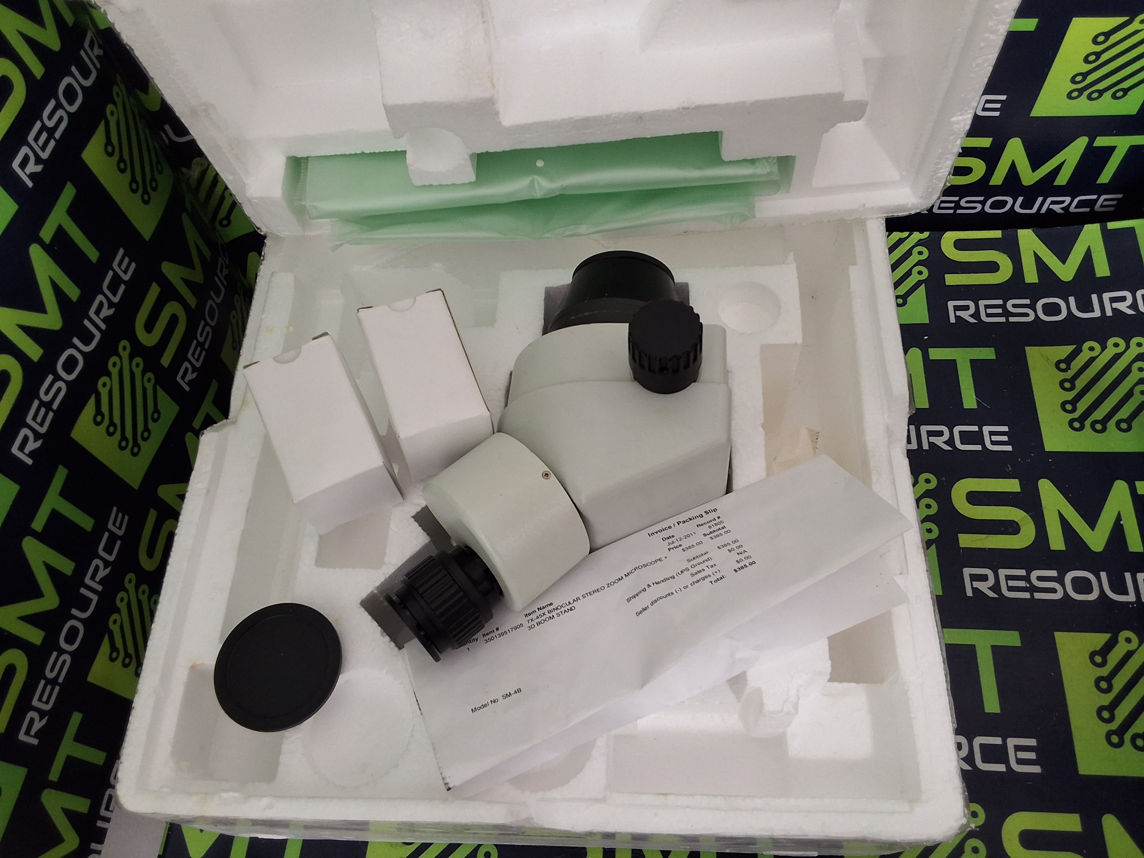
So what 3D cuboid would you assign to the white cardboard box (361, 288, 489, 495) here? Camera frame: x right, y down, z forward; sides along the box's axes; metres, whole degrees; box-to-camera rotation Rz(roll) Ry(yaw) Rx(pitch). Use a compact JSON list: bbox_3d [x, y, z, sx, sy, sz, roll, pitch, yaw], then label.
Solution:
[{"bbox_3d":[-0.069,-0.021,0.443,0.041,0.041,0.075,-17,60,-12],"label":"white cardboard box"}]

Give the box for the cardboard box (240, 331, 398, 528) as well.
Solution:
[{"bbox_3d":[-0.115,0.003,0.432,0.041,0.041,0.075,-24,65,-9],"label":"cardboard box"}]

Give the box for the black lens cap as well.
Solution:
[{"bbox_3d":[-0.126,0.104,0.399,0.057,0.008,0.057,-2,62,3],"label":"black lens cap"}]

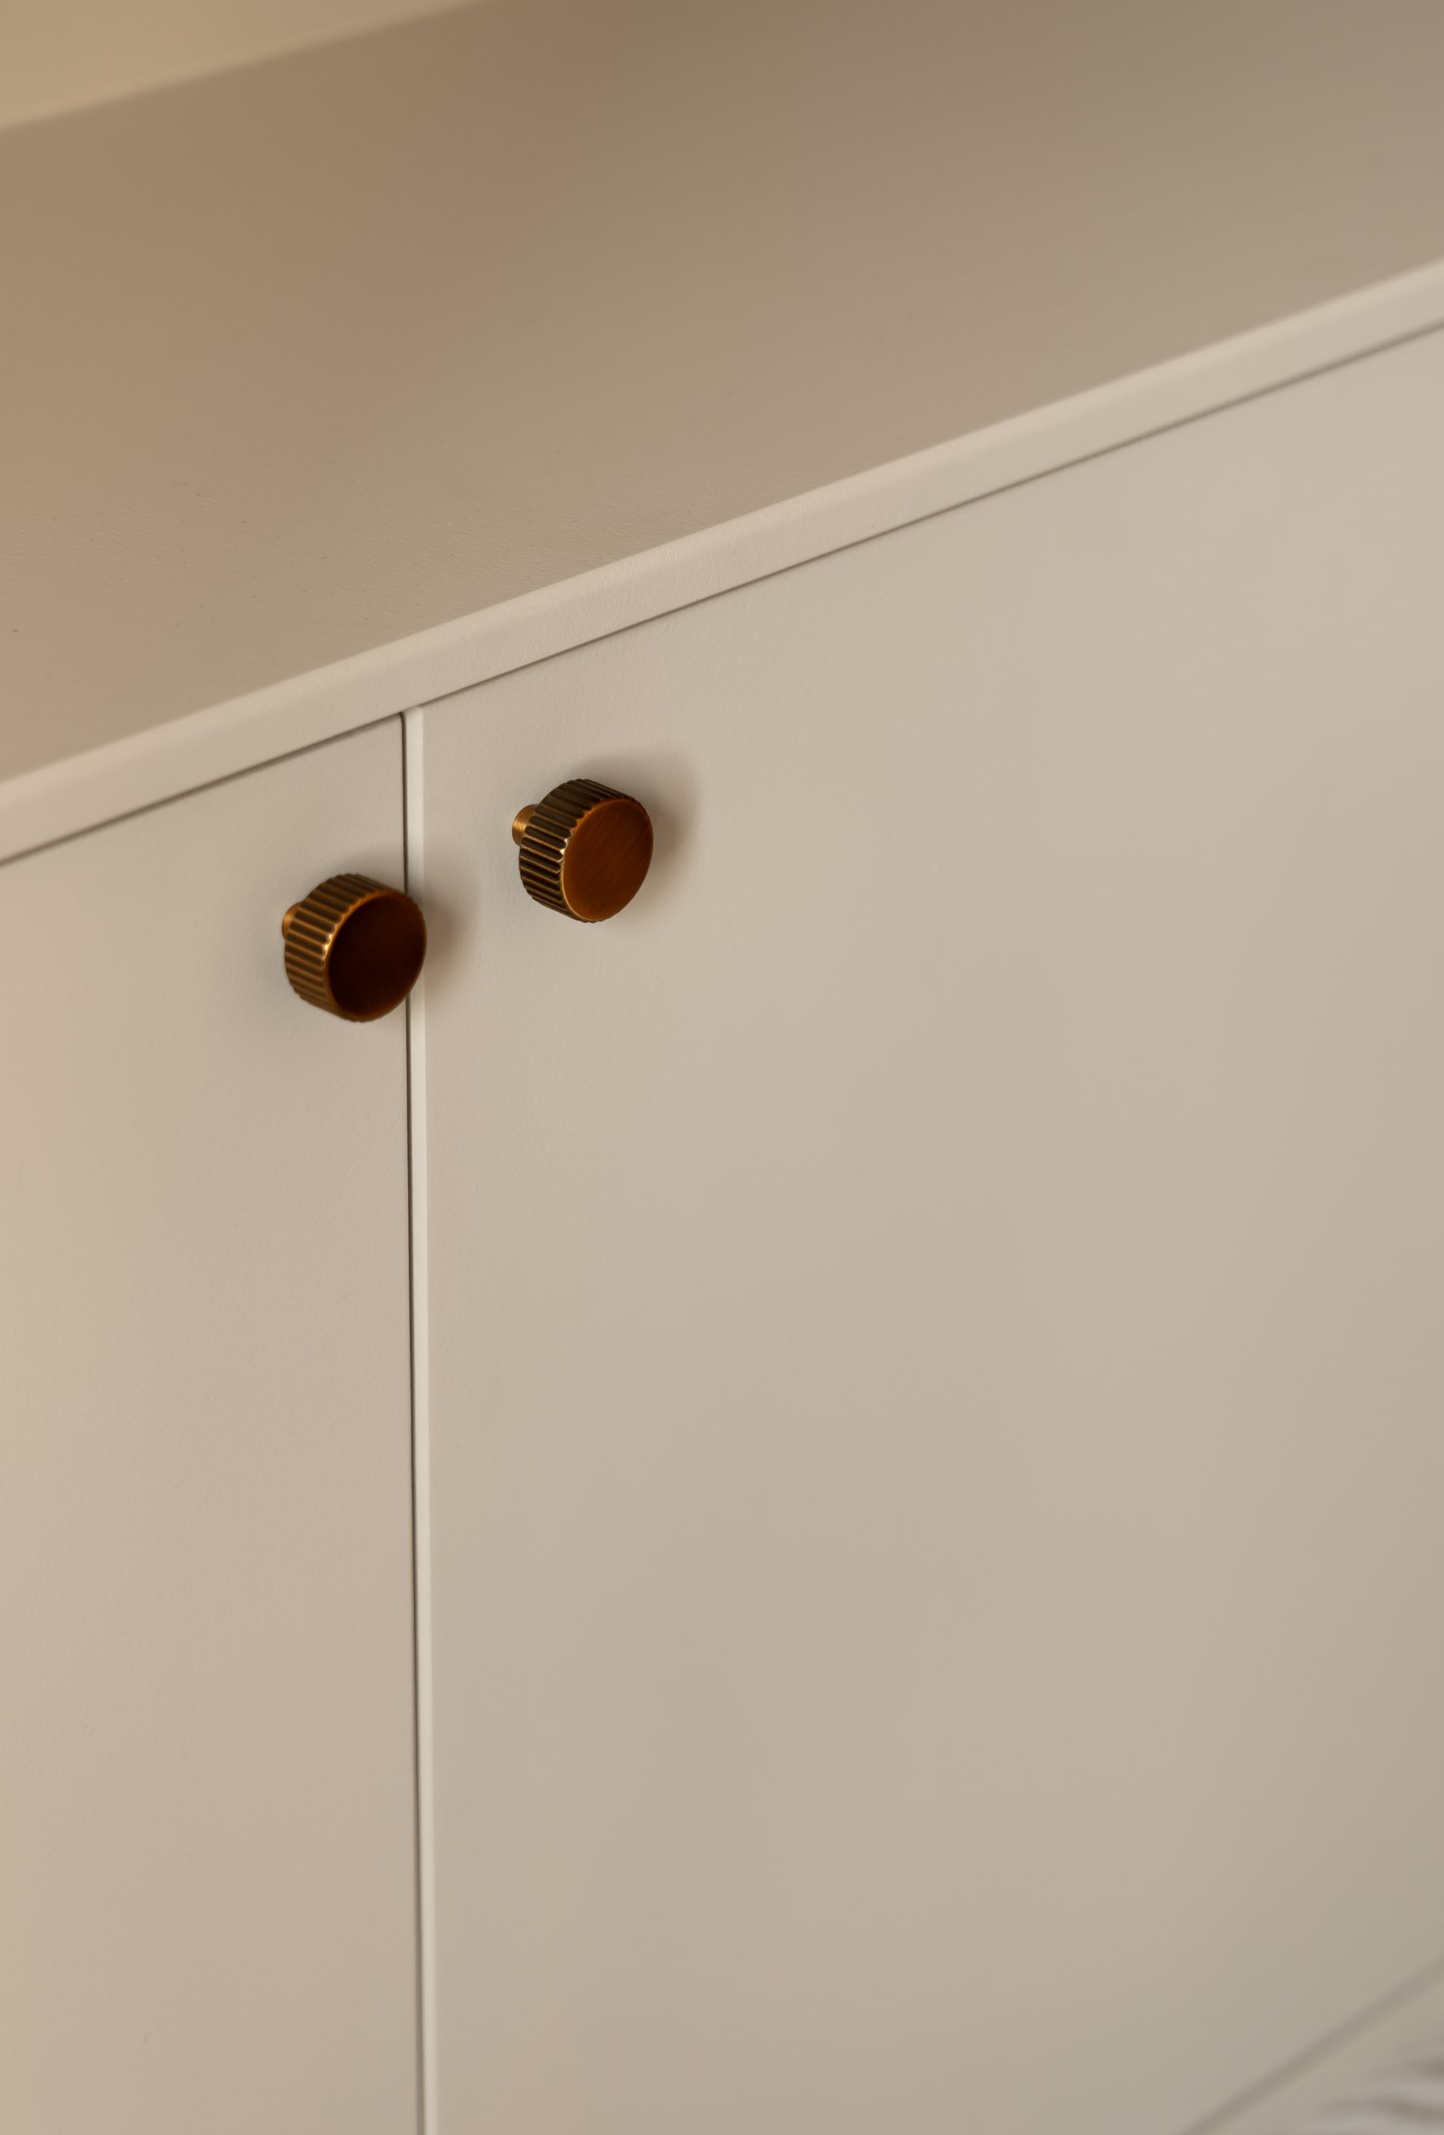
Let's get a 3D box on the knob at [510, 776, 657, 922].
[{"bbox_3d":[-0.037,-0.054,1.308,0.028,0.031,0.031,23,34,38],"label":"knob"}]

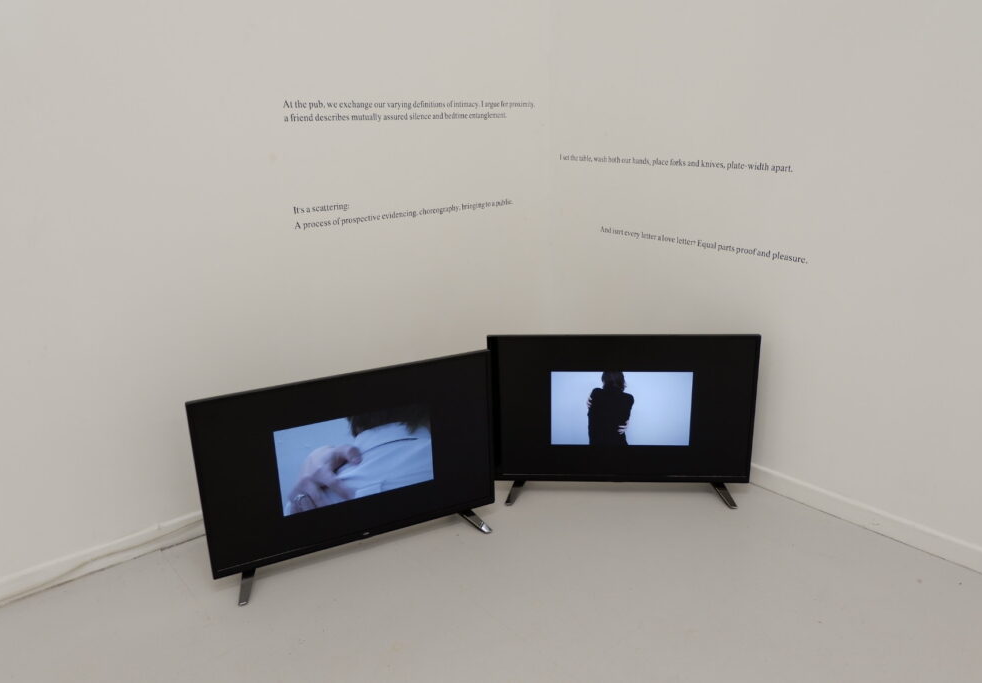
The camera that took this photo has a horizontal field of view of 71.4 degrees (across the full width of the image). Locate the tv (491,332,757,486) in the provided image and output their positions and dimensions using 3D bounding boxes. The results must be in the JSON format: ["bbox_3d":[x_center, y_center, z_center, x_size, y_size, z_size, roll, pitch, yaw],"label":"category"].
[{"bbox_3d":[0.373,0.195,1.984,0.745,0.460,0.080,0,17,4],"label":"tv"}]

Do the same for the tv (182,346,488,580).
[{"bbox_3d":[-0.346,0.294,1.752,0.745,0.460,0.080,-10,19,-24],"label":"tv"}]

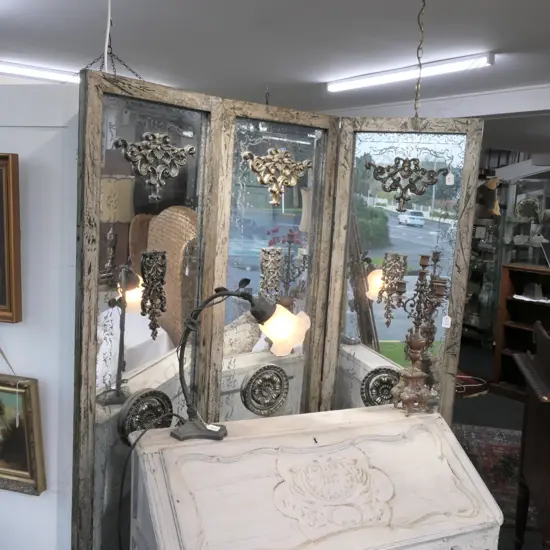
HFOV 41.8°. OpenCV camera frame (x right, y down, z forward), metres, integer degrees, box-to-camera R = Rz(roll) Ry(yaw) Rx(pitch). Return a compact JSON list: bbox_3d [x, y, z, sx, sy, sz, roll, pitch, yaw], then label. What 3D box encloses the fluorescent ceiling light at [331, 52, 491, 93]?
[{"bbox_3d":[0.778,-1.254,4.525,0.055,0.070,1.560,-1,8,-29],"label":"fluorescent ceiling light"}]

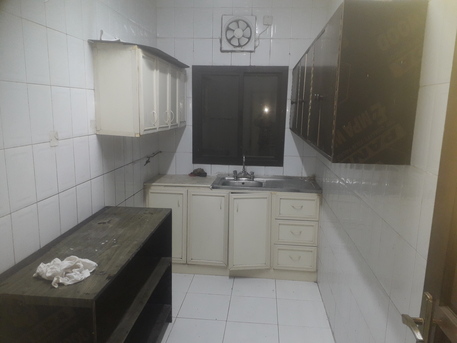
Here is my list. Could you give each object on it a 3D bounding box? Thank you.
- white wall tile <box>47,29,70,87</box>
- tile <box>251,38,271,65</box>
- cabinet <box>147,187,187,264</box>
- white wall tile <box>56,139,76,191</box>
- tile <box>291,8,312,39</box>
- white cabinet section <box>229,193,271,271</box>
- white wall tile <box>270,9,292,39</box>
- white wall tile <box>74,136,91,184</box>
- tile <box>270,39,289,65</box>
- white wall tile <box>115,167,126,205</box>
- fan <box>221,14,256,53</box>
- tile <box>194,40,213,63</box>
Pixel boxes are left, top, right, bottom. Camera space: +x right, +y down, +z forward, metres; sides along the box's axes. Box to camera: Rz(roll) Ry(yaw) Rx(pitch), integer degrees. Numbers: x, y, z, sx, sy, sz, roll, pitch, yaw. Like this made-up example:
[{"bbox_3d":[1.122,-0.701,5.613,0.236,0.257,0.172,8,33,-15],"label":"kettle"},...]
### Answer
[{"bbox_3d":[-0.963,-0.634,2.020,0.012,0.303,0.200,2,10,5],"label":"white wall tile"},{"bbox_3d":[0.333,-1.226,3.707,0.200,0.288,0.012,2,10,5],"label":"tile"},{"bbox_3d":[-0.589,0.506,3.818,0.415,0.795,0.500,2,10,6],"label":"cabinet"},{"bbox_3d":[-0.972,-0.038,2.127,0.015,0.300,0.200,2,10,5],"label":"white wall tile"},{"bbox_3d":[0.737,-1.490,3.582,0.200,0.300,0.010,2,10,6],"label":"tile"},{"bbox_3d":[0.237,0.553,3.665,0.423,0.761,0.490,2,10,5],"label":"white cabinet section"},{"bbox_3d":[0.538,-1.498,3.601,0.200,0.300,0.010,2,10,6],"label":"white wall tile"},{"bbox_3d":[-0.952,-0.073,2.321,0.015,0.300,0.200,2,10,5],"label":"white wall tile"},{"bbox_3d":[0.531,-1.216,3.676,0.200,0.284,0.015,2,10,5],"label":"tile"},{"bbox_3d":[-0.903,0.120,2.965,0.012,0.303,0.200,2,10,5],"label":"white wall tile"},{"bbox_3d":[0.113,-1.410,3.659,0.350,0.350,0.090,2,10,5],"label":"fan"},{"bbox_3d":[-0.264,-1.233,3.733,0.200,0.300,0.010,2,10,6],"label":"tile"}]

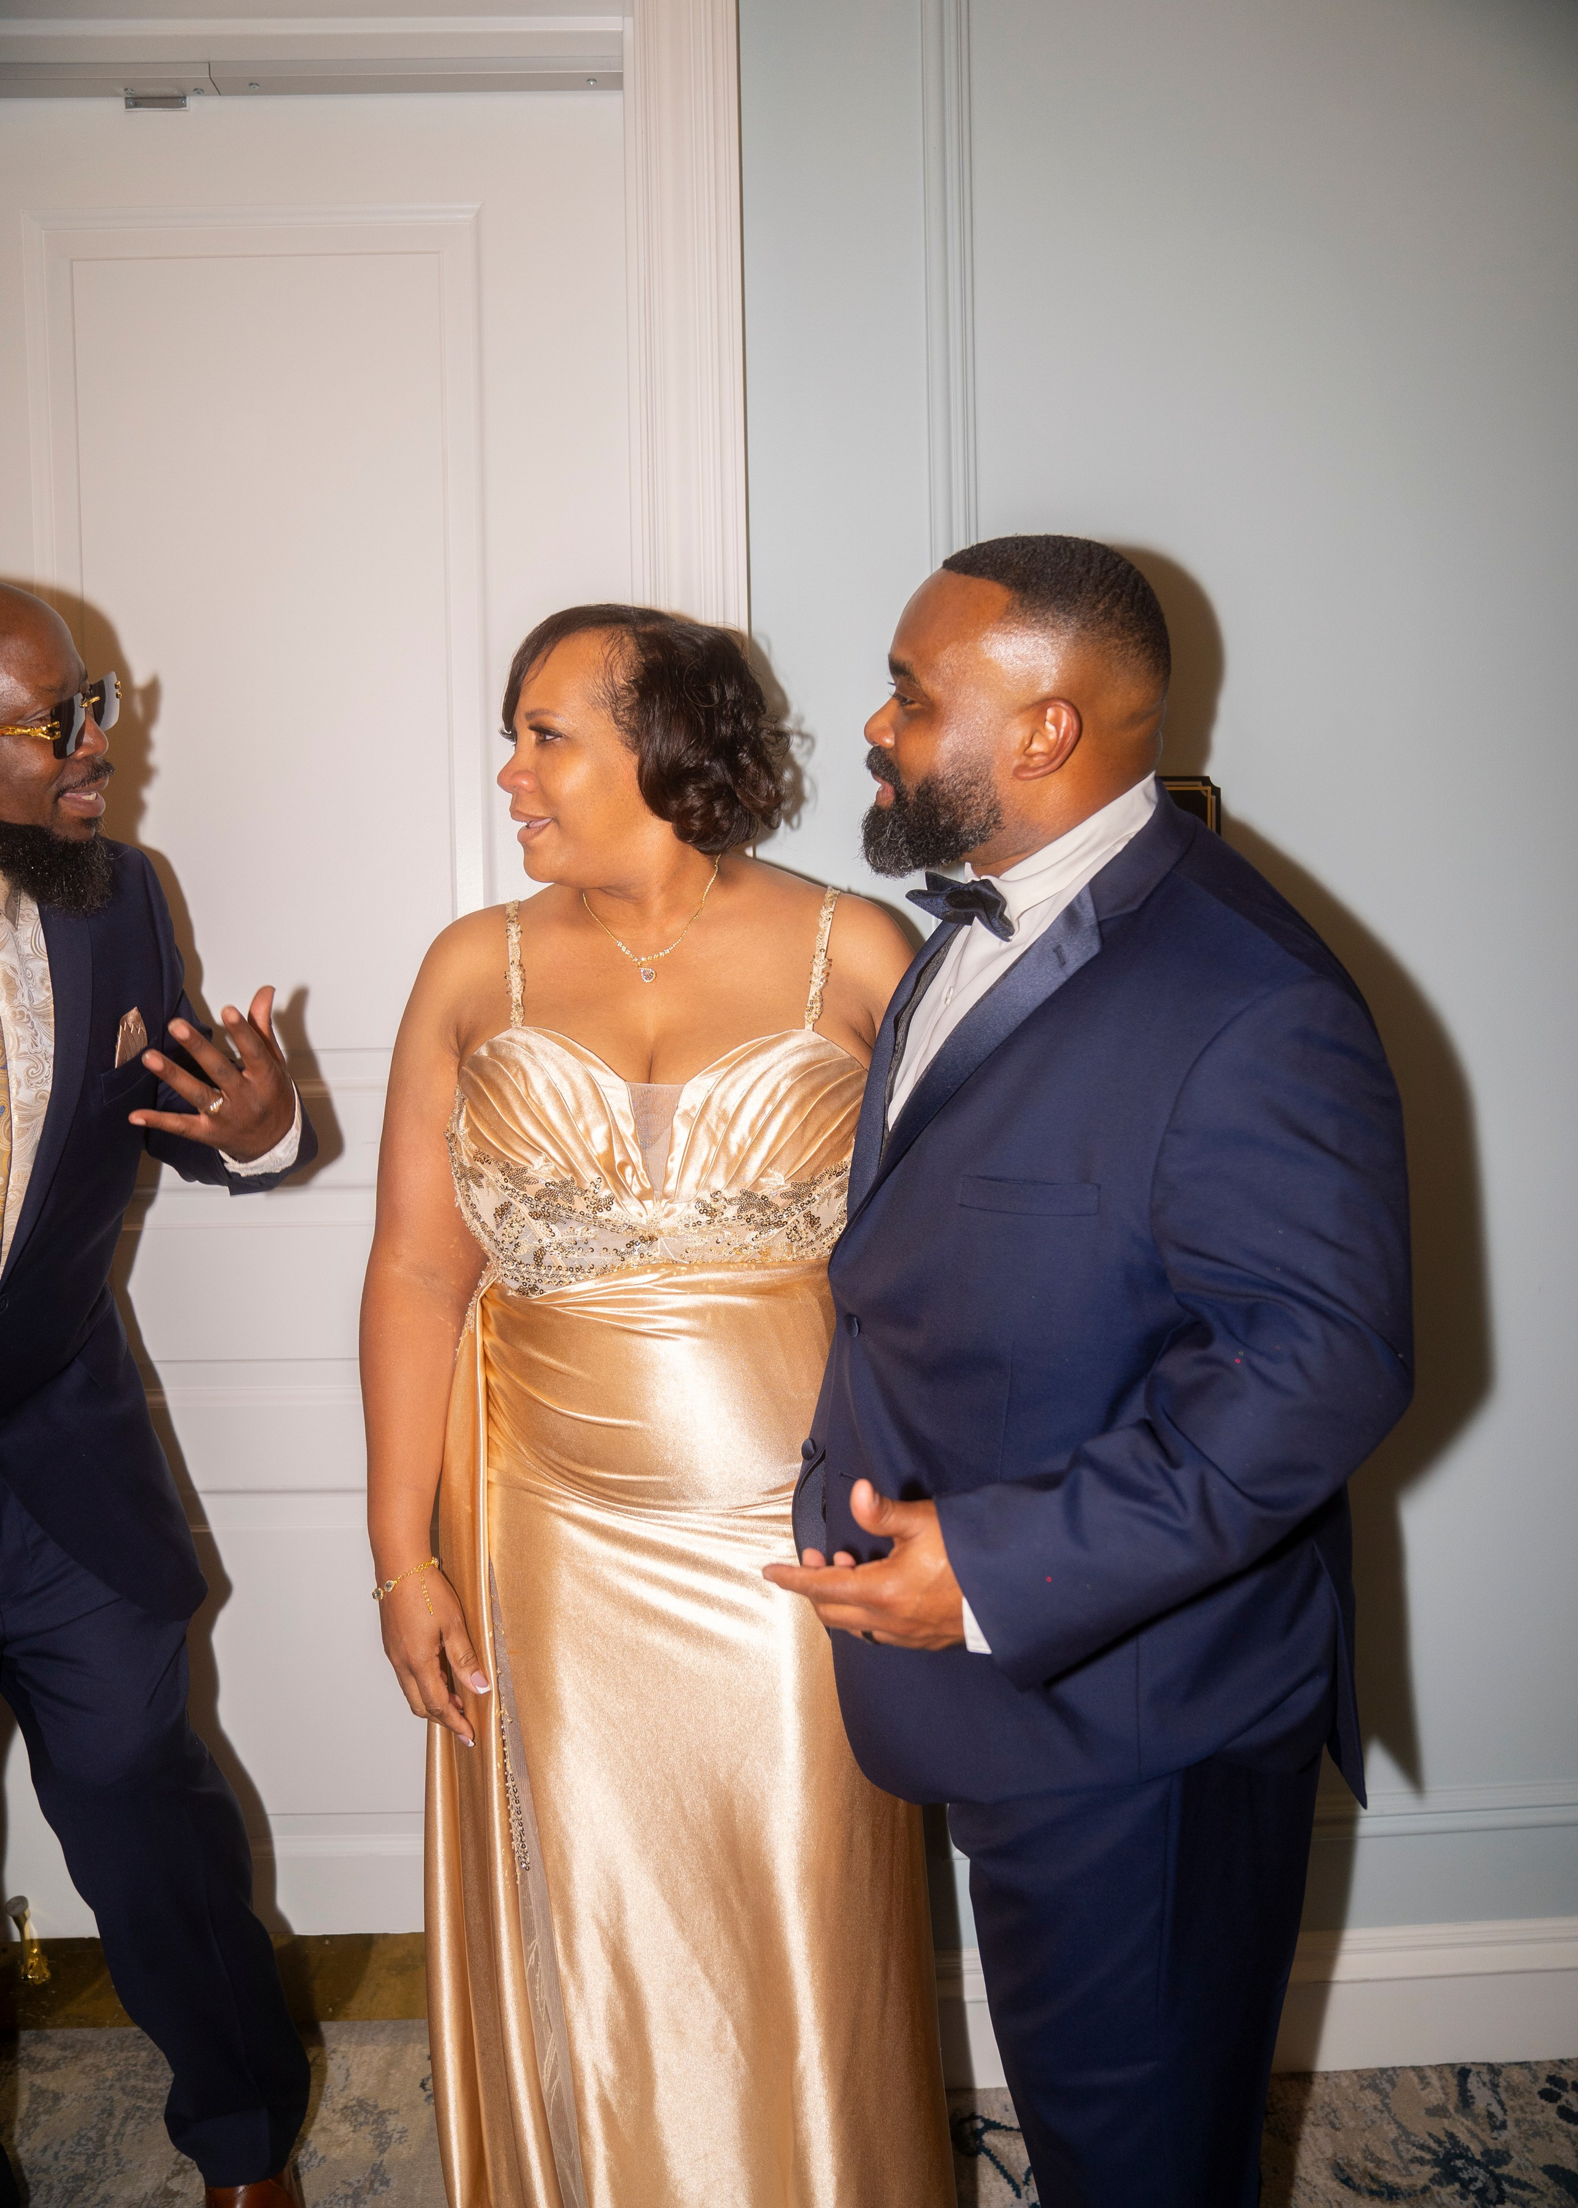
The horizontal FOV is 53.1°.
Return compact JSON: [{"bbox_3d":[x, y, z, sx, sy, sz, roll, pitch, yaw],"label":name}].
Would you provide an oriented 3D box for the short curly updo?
[{"bbox_3d":[-0.118,-0.308,1.300,0.235,0.205,0.200,-2,1,-29],"label":"short curly updo"}]

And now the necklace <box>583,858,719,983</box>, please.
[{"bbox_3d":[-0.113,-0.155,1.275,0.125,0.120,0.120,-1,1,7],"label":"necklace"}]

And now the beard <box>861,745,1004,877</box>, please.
[{"bbox_3d":[0.109,-0.228,1.235,0.115,0.107,0.145,-1,1,-14],"label":"beard"}]

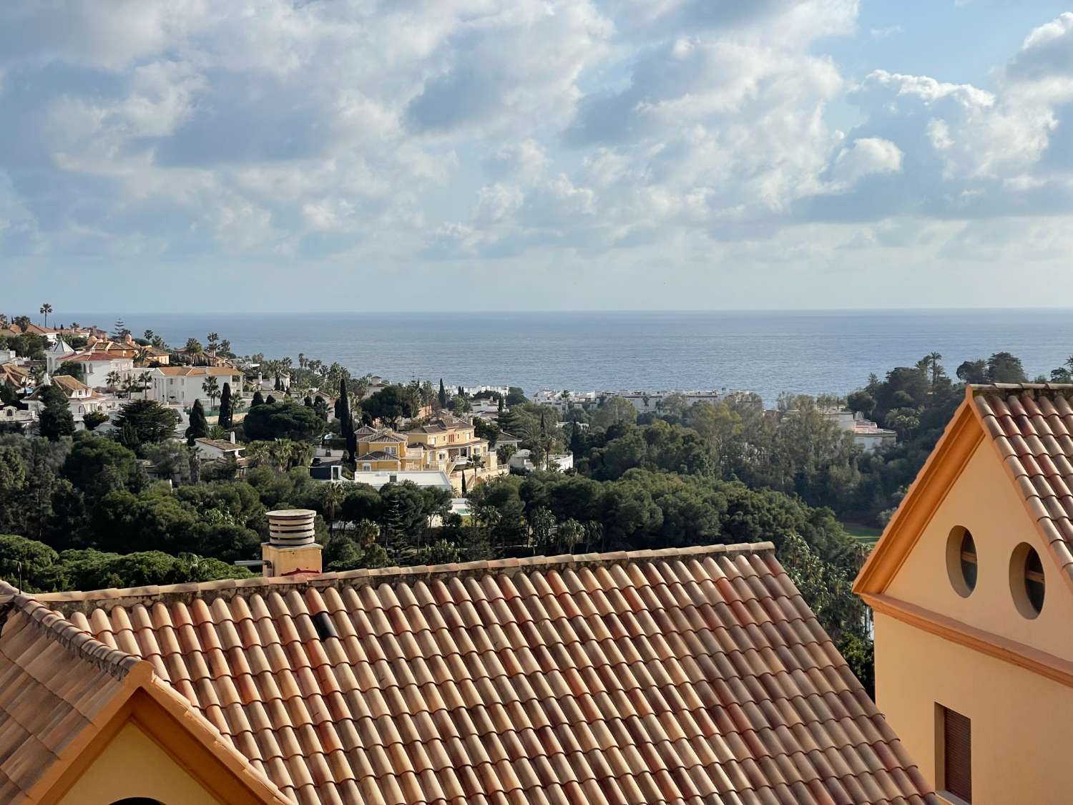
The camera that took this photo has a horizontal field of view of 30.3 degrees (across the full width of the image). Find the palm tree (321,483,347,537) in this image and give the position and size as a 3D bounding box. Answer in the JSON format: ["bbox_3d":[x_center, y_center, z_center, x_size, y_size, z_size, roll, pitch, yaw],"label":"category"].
[{"bbox_3d":[-31.635,16.702,310.000,3.900,8.700,3.900,0,3,0],"label":"palm tree"}]

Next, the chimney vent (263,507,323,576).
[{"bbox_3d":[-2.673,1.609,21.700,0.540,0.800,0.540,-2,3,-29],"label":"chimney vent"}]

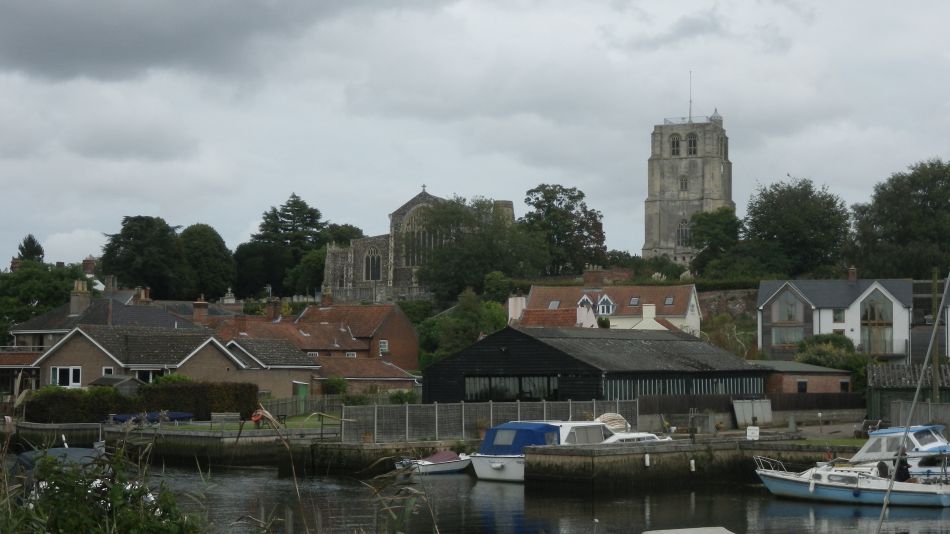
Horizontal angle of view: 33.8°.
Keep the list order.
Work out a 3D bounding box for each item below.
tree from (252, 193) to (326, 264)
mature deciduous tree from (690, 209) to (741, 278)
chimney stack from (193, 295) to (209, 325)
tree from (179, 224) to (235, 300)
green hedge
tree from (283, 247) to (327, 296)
[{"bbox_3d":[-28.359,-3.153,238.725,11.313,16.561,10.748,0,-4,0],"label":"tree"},{"bbox_3d":[30.592,-2.997,198.628,6.869,9.443,6.526,0,-4,0],"label":"mature deciduous tree"},{"bbox_3d":[-24.618,3.813,139.918,1.250,2.700,0.900,0,-4,5],"label":"chimney stack"},{"bbox_3d":[-39.442,-0.522,228.530,8.488,11.442,8.064,0,-4,0],"label":"tree"},{"bbox_3d":[-20.965,8.429,98.158,15.800,2.500,1.700,-1,-4,16],"label":"green hedge"},{"bbox_3d":[-26.941,0.936,247.743,7.500,8.400,7.500,0,-4,0],"label":"tree"}]

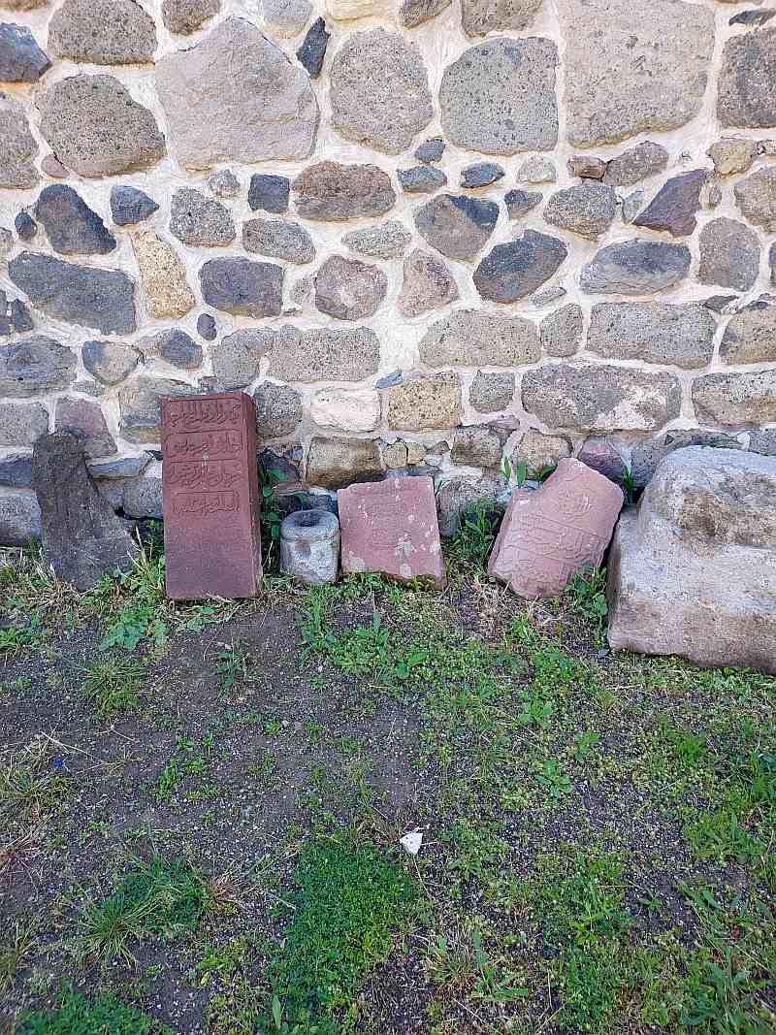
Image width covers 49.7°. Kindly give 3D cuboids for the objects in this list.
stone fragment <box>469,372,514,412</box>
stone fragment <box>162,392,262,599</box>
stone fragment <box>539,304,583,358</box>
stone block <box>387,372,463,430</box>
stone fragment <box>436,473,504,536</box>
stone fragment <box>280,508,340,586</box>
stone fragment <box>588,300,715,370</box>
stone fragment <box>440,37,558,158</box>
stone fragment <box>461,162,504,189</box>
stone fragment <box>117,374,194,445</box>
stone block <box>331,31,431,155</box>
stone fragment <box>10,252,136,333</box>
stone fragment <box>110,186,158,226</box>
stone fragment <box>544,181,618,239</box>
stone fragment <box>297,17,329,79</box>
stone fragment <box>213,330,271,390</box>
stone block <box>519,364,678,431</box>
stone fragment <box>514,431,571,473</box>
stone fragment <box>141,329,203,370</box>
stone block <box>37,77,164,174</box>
[{"bbox_3d":[0.440,-0.551,3.576,0.183,0.170,0.150,0,20,2],"label":"stone fragment"},{"bbox_3d":[-0.682,-0.086,3.280,0.345,0.785,0.130,2,9,11],"label":"stone fragment"},{"bbox_3d":[0.671,-0.738,3.272,0.153,0.196,0.095,-1,21,2],"label":"stone fragment"},{"bbox_3d":[0.161,-0.533,3.787,0.320,0.255,0.143,0,20,4],"label":"stone block"},{"bbox_3d":[0.342,-0.077,3.481,0.269,0.236,0.160,2,22,6],"label":"stone fragment"},{"bbox_3d":[-0.334,0.124,3.580,0.255,0.250,0.255,0,20,2],"label":"stone fragment"},{"bbox_3d":[1.130,-0.805,3.648,0.537,0.278,0.193,0,20,4],"label":"stone fragment"},{"bbox_3d":[0.443,-1.693,3.381,0.449,0.406,0.213,0,20,4],"label":"stone fragment"},{"bbox_3d":[0.325,-1.175,2.873,0.147,0.083,0.050,0,21,3],"label":"stone fragment"},{"bbox_3d":[-0.938,-0.460,3.460,0.298,0.277,0.158,-1,21,2],"label":"stone fragment"},{"bbox_3d":[-0.020,-1.532,3.036,0.353,0.390,0.204,-1,21,2],"label":"stone block"},{"bbox_3d":[-1.289,-0.956,3.530,0.508,0.309,0.240,0,20,2],"label":"stone fragment"},{"bbox_3d":[-0.902,-1.103,2.966,0.168,0.124,0.074,0,21,3],"label":"stone fragment"},{"bbox_3d":[0.752,-1.222,3.343,0.277,0.206,0.190,0,20,2],"label":"stone fragment"},{"bbox_3d":[-0.255,-1.617,2.895,0.099,0.169,0.090,2,22,6],"label":"stone fragment"},{"bbox_3d":[-0.551,-0.597,3.161,0.219,0.210,0.126,0,21,3],"label":"stone fragment"},{"bbox_3d":[0.808,-0.454,3.161,0.569,0.249,0.150,0,21,3],"label":"stone block"},{"bbox_3d":[0.619,-0.255,3.373,0.207,0.181,0.130,2,22,6],"label":"stone fragment"},{"bbox_3d":[-0.902,-0.726,3.554,0.252,0.166,0.150,0,20,2],"label":"stone fragment"},{"bbox_3d":[-1.174,-1.634,3.517,0.521,0.368,0.219,0,20,4],"label":"stone block"}]

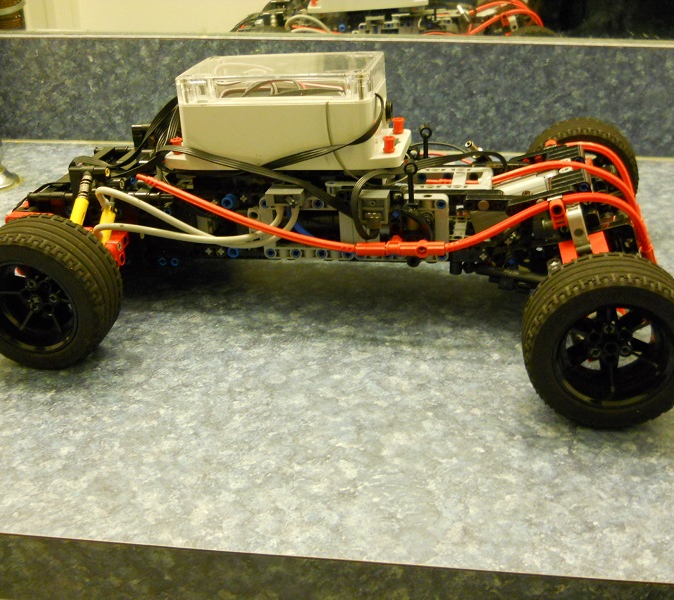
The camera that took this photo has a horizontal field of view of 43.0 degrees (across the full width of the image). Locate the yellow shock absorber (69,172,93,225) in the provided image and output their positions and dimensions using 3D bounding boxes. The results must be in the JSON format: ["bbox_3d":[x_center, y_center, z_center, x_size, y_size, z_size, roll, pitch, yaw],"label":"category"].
[{"bbox_3d":[-0.158,-0.053,0.520,0.010,0.010,0.056,4,70,10],"label":"yellow shock absorber"}]

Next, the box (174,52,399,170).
[{"bbox_3d":[-0.030,-0.117,0.527,0.120,0.056,0.064,2,27,11],"label":"box"}]

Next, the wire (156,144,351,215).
[{"bbox_3d":[-0.049,-0.072,0.513,0.121,0.031,0.027,4,28,10],"label":"wire"}]

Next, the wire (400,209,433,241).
[{"bbox_3d":[0.048,-0.045,0.511,0.020,0.020,0.011,4,28,10],"label":"wire"}]

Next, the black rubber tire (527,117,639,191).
[{"bbox_3d":[0.181,-0.091,0.638,0.082,0.082,0.038,4,28,10],"label":"black rubber tire"}]

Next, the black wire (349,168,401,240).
[{"bbox_3d":[0.023,-0.055,0.497,0.029,0.040,0.024,4,28,10],"label":"black wire"}]

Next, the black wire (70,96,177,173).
[{"bbox_3d":[-0.129,-0.106,0.543,0.072,0.041,0.042,4,28,10],"label":"black wire"}]

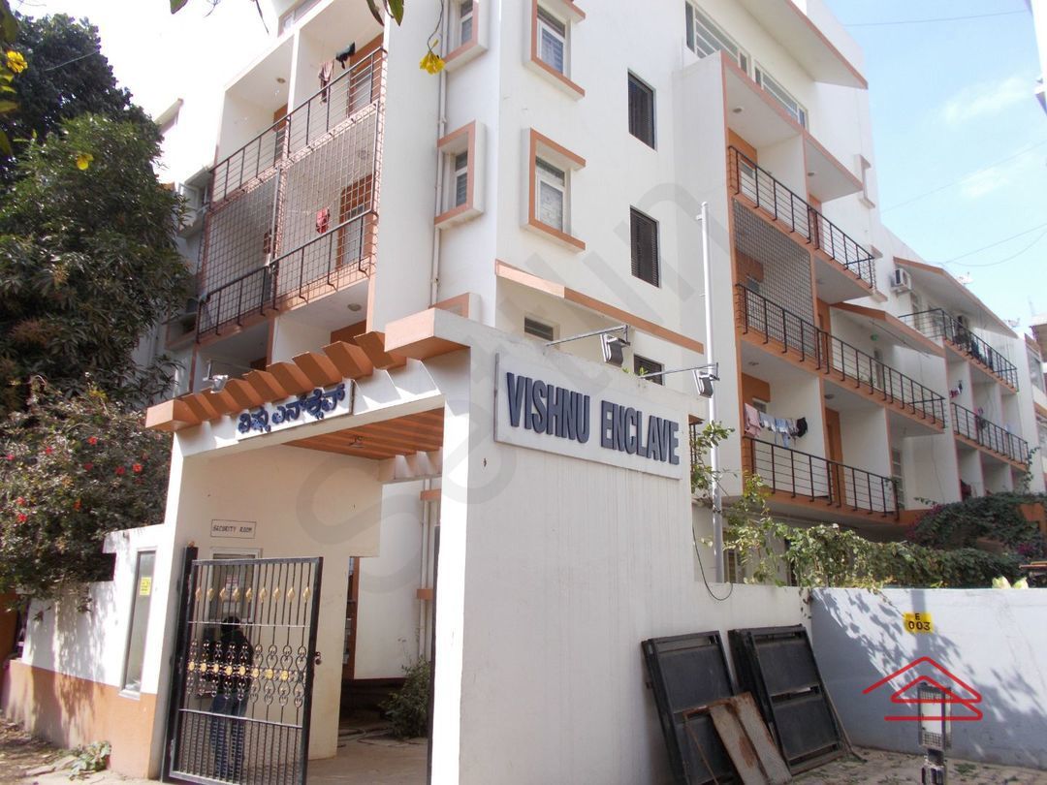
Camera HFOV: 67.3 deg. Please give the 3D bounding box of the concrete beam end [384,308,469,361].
[{"bbox_3d":[-0.702,-0.409,5.745,0.566,0.194,0.343,-12,-19,42],"label":"concrete beam end"}]

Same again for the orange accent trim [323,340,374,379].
[{"bbox_3d":[-1.429,-0.237,6.357,0.260,0.220,0.340,-12,-19,41],"label":"orange accent trim"}]

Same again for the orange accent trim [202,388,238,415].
[{"bbox_3d":[-3.011,0.101,7.779,0.260,0.220,0.340,-12,-19,41],"label":"orange accent trim"}]

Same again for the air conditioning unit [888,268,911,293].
[{"bbox_3d":[12.268,-3.596,25.487,0.290,0.580,0.840,-12,-19,42],"label":"air conditioning unit"}]

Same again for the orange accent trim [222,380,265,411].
[{"bbox_3d":[-2.684,0.031,7.485,0.260,0.220,0.340,-12,-19,41],"label":"orange accent trim"}]

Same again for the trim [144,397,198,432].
[{"bbox_3d":[-3.707,0.262,8.415,0.650,0.220,0.370,-12,-19,41],"label":"trim"}]

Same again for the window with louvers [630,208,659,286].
[{"bbox_3d":[2.342,-2.785,15.166,0.110,1.430,0.920,-12,-19,42],"label":"window with louvers"}]

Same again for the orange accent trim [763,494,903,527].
[{"bbox_3d":[6.711,2.487,16.918,0.160,0.260,7.450,-12,-19,42],"label":"orange accent trim"}]

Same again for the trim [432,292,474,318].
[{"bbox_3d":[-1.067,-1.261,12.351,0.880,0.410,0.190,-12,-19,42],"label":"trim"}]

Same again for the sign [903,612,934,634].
[{"bbox_3d":[3.994,2.342,7.984,0.279,0.205,0.020,-12,-19,42],"label":"sign"}]

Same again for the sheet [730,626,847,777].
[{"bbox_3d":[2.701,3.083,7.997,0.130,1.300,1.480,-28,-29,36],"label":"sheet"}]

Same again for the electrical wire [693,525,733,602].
[{"bbox_3d":[1.836,1.647,7.548,0.080,0.680,0.700,-12,-19,41],"label":"electrical wire"}]

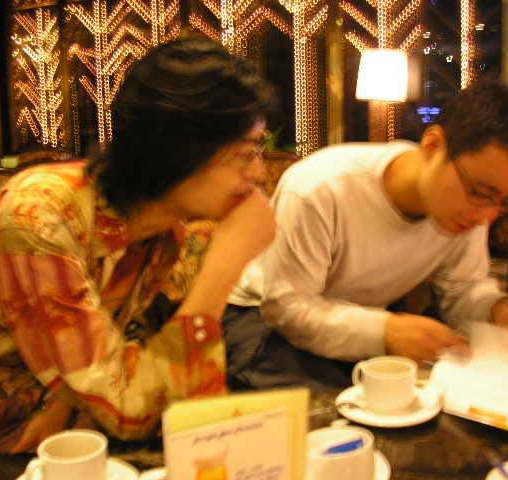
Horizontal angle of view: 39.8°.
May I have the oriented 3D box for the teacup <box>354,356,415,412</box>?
[{"bbox_3d":[0.181,0.204,0.996,0.103,0.055,0.078,7,15,37],"label":"teacup"}]

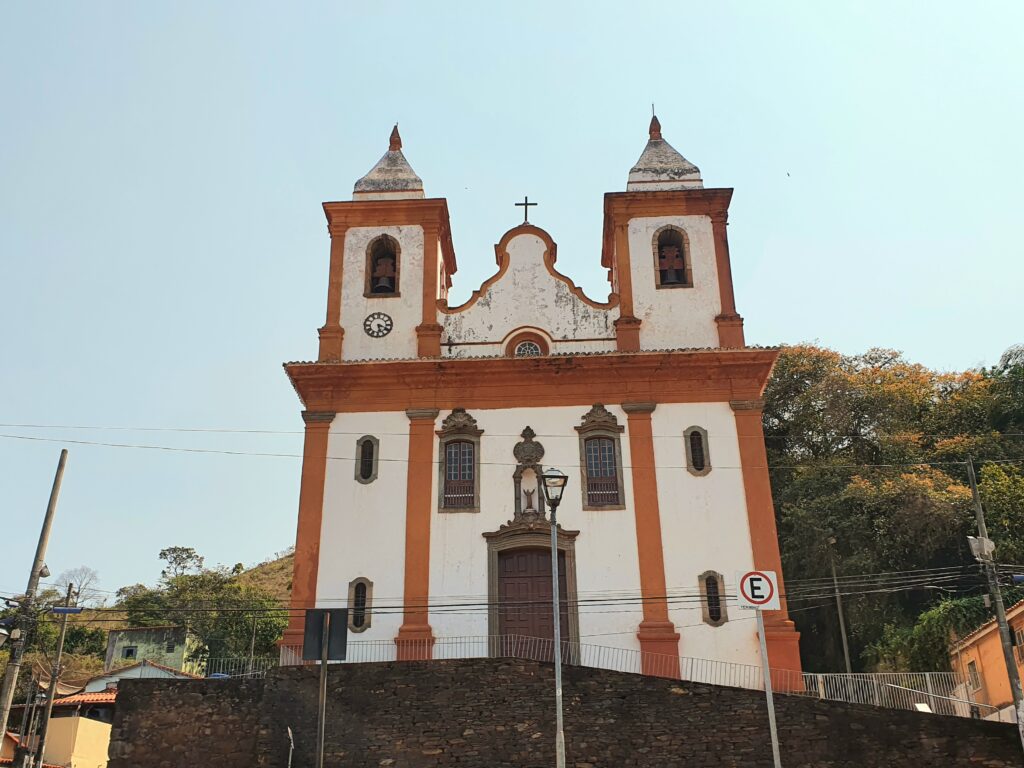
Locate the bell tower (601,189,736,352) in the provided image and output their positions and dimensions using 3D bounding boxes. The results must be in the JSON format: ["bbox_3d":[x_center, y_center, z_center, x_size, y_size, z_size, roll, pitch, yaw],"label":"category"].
[{"bbox_3d":[6.798,-3.843,33.701,5.400,7.200,5.700,-2,-21,2],"label":"bell tower"}]

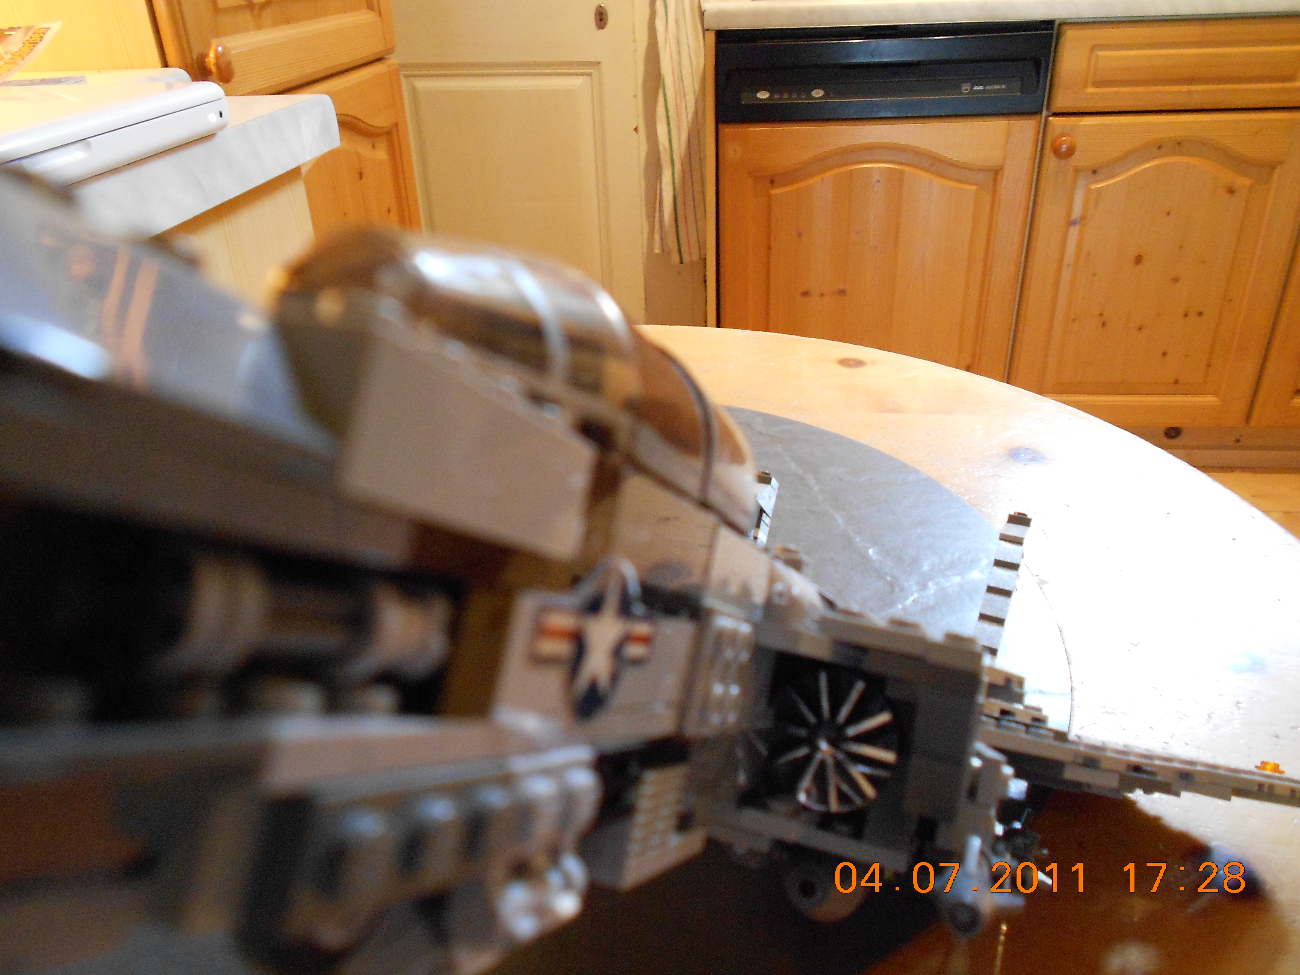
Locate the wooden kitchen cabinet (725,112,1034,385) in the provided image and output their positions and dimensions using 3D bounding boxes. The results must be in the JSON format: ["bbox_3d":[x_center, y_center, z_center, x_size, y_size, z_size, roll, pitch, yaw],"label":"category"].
[{"bbox_3d":[0.461,-0.531,2.205,0.595,0.625,0.530,1,27,5],"label":"wooden kitchen cabinet"}]

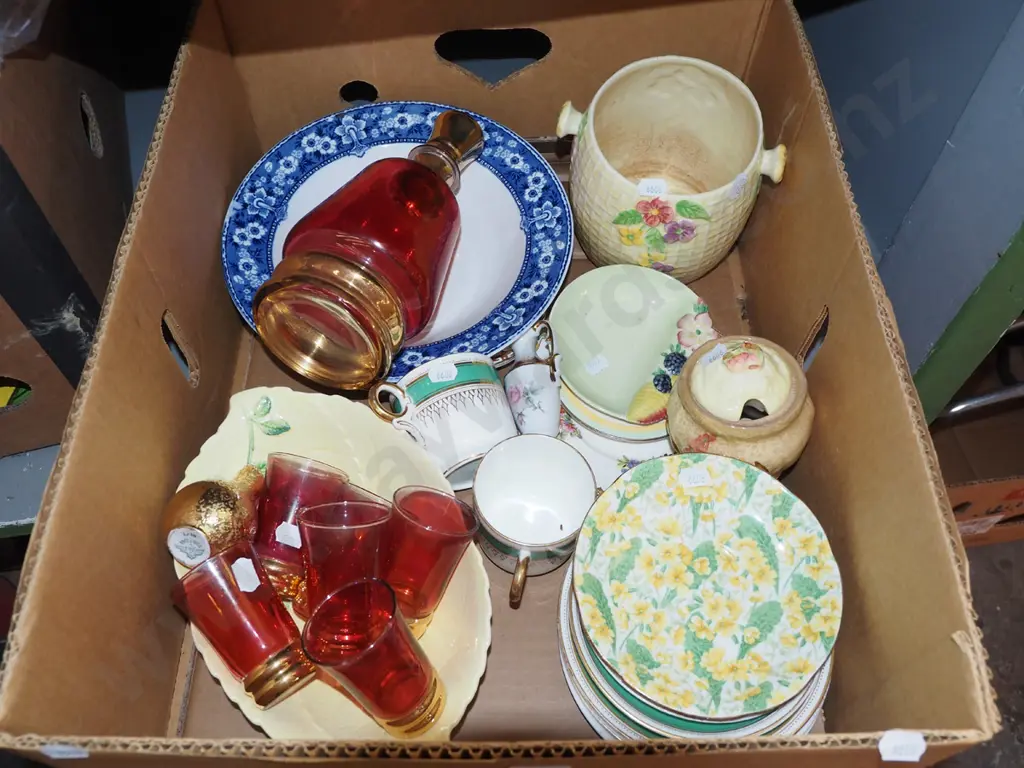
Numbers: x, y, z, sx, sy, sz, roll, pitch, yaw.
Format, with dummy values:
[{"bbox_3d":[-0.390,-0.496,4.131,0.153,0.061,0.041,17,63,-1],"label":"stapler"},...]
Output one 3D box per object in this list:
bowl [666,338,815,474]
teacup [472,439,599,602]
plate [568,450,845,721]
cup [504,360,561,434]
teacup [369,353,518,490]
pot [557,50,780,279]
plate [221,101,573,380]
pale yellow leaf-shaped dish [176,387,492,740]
[{"bbox_3d":[0.158,0.015,0.614,0.100,0.092,0.100,-5,55,8],"label":"bowl"},{"bbox_3d":[0.012,0.095,0.581,0.078,0.061,0.109,9,58,5],"label":"teacup"},{"bbox_3d":[0.118,0.122,0.545,0.162,0.020,0.162,0,63,0],"label":"plate"},{"bbox_3d":[0.021,0.022,0.615,0.048,0.040,0.060,-4,62,-2],"label":"cup"},{"bbox_3d":[-0.044,0.029,0.579,0.100,0.075,0.067,-8,63,-40],"label":"teacup"},{"bbox_3d":[0.113,-0.152,0.663,0.164,0.130,0.140,14,68,7],"label":"pot"},{"bbox_3d":[-0.083,-0.108,0.655,0.253,0.026,0.253,0,60,0],"label":"plate"},{"bbox_3d":[-0.112,0.111,0.558,0.180,0.047,0.265,-24,62,-14],"label":"pale yellow leaf-shaped dish"}]

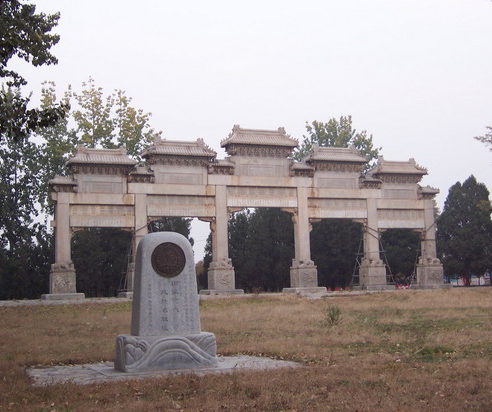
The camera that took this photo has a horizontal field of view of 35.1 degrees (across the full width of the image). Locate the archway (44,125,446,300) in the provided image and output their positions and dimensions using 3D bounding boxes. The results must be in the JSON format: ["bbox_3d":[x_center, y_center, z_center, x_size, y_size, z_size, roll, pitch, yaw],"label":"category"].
[{"bbox_3d":[1.194,0.237,57.409,31.429,12.297,2.450,1,-6,-22],"label":"archway"}]

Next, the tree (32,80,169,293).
[{"bbox_3d":[-12.255,-1.569,66.000,11.000,18.450,10.000,0,-6,-11],"label":"tree"}]

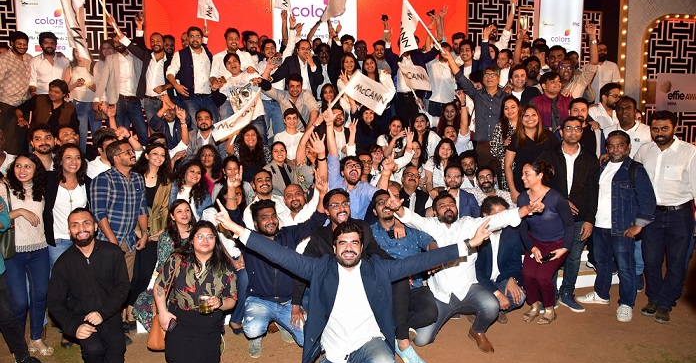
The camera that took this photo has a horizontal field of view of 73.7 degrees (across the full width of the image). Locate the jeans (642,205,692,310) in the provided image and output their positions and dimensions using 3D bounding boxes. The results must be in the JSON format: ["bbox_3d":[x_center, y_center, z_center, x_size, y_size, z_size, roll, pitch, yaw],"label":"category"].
[{"bbox_3d":[2.710,0.655,3.950,0.400,0.870,0.270,3,6,33],"label":"jeans"}]

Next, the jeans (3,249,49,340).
[{"bbox_3d":[-2.540,0.872,3.680,0.340,0.780,0.260,-3,6,-25],"label":"jeans"}]

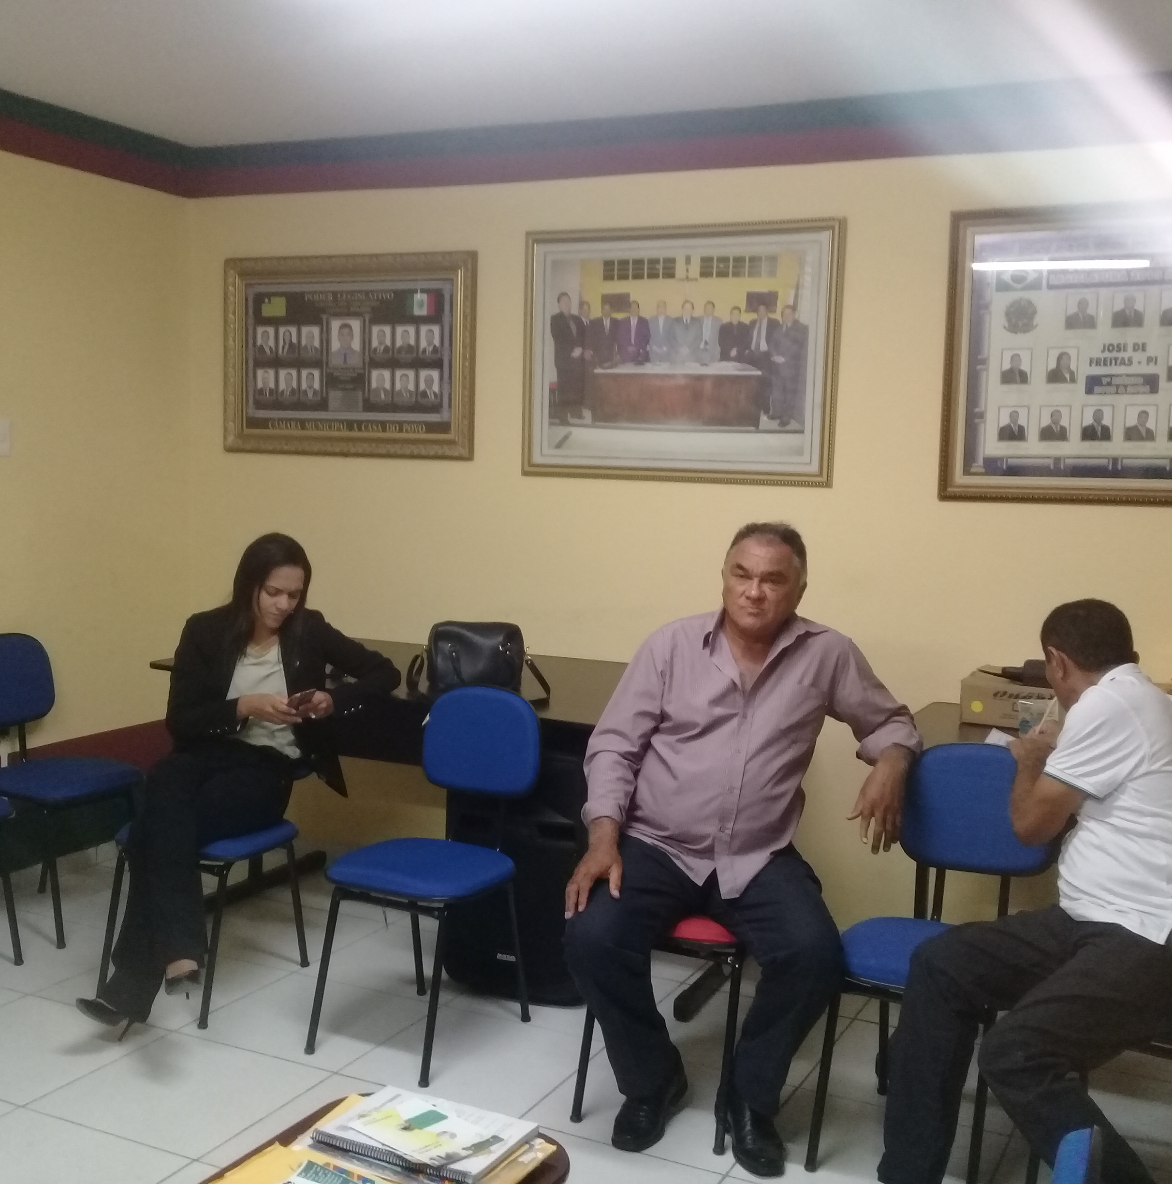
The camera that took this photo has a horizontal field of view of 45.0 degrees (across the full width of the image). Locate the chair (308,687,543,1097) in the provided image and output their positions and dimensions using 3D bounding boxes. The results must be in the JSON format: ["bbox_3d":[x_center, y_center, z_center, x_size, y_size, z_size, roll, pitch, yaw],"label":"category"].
[{"bbox_3d":[-0.366,0.652,3.357,0.440,0.820,0.510,5,6,29],"label":"chair"}]

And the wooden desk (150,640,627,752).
[{"bbox_3d":[-0.343,0.619,4.002,1.620,0.765,0.800,5,6,26],"label":"wooden desk"}]

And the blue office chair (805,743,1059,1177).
[{"bbox_3d":[0.725,0.735,2.881,0.440,0.820,0.510,5,6,29],"label":"blue office chair"}]

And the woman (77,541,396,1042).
[{"bbox_3d":[-0.877,0.446,3.504,0.550,1.175,0.680,4,6,21],"label":"woman"}]

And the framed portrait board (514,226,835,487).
[{"bbox_3d":[0.253,-0.677,4.030,0.963,0.717,0.045,5,6,26],"label":"framed portrait board"}]

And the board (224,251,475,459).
[{"bbox_3d":[-0.765,-0.752,4.518,0.967,0.631,0.045,5,6,26],"label":"board"}]

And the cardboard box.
[{"bbox_3d":[1.122,0.269,3.519,0.320,0.120,0.230,4,6,24],"label":"cardboard box"}]

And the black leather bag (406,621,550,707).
[{"bbox_3d":[-0.287,0.172,3.731,0.320,0.175,0.160,2,5,-1],"label":"black leather bag"}]

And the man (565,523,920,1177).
[{"bbox_3d":[0.359,0.491,2.962,0.640,1.265,0.700,4,6,19],"label":"man"}]

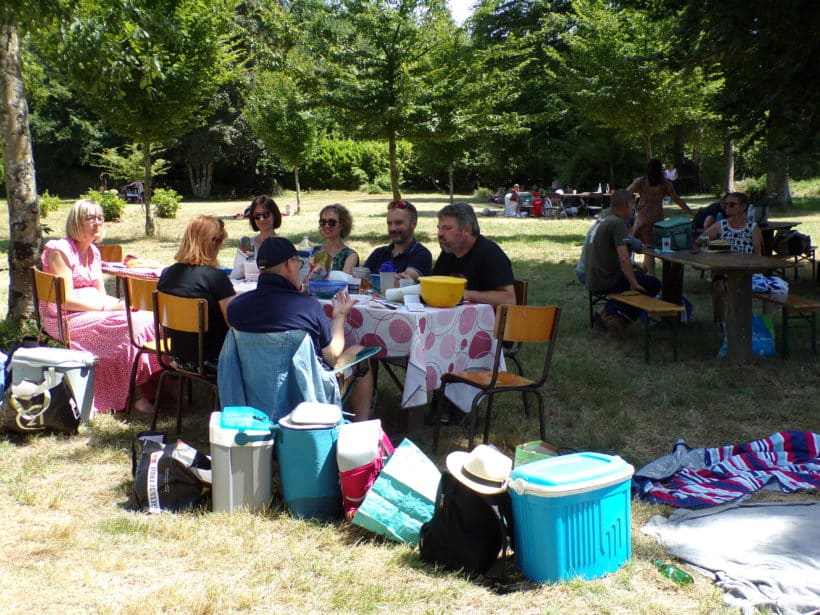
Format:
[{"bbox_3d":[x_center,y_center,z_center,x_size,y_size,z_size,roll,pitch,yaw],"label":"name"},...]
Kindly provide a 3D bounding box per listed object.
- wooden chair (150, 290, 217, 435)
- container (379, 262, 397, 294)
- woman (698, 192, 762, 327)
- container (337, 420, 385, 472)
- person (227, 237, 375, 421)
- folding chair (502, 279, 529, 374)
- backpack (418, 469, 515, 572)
[{"bbox_3d":[-1.045,0.322,5.191,0.400,0.820,0.470,8,11,39],"label":"wooden chair"},{"bbox_3d":[-0.117,-0.172,5.619,0.095,0.195,0.095,1,9,0],"label":"container"},{"bbox_3d":[3.040,-0.432,9.451,0.480,1.300,0.600,7,11,42],"label":"woman"},{"bbox_3d":[-0.212,0.640,4.492,0.210,0.270,0.190,3,8,17],"label":"container"},{"bbox_3d":[-0.503,0.200,4.989,0.580,1.140,0.800,5,10,28],"label":"person"},{"bbox_3d":[0.396,0.259,5.754,0.400,0.820,0.470,9,12,41],"label":"folding chair"},{"bbox_3d":[0.213,0.757,3.872,0.240,0.410,0.300,-6,10,-36],"label":"backpack"}]

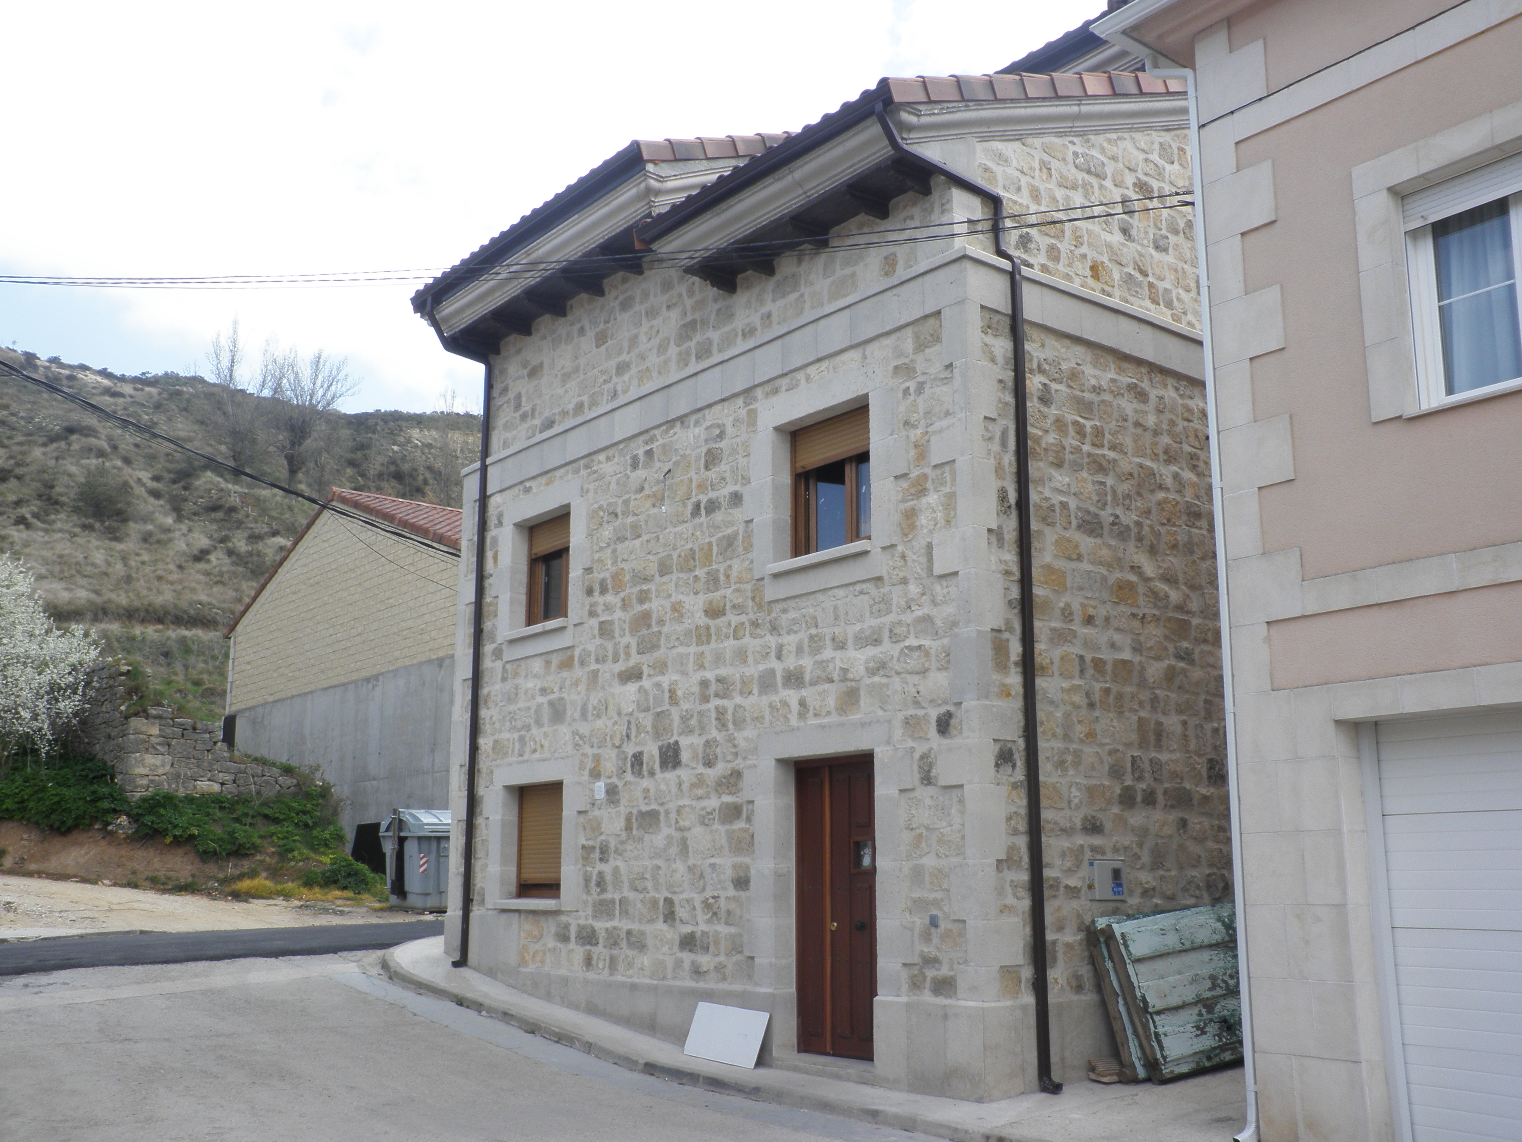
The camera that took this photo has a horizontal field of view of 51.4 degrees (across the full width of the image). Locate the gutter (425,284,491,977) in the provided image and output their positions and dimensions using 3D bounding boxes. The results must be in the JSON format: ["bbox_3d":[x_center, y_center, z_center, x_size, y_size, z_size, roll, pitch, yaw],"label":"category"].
[{"bbox_3d":[-3.321,0.536,16.865,0.790,7.238,0.109,9,-14,-37],"label":"gutter"}]

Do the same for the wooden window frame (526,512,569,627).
[{"bbox_3d":[-2.100,-0.018,16.383,0.099,1.145,1.187,9,-14,-37],"label":"wooden window frame"}]

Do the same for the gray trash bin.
[{"bbox_3d":[-5.083,4.591,25.200,1.600,1.600,1.350,9,-14,-37],"label":"gray trash bin"}]

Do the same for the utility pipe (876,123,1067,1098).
[{"bbox_3d":[1.448,0.096,11.006,1.481,6.893,0.267,9,-14,-37],"label":"utility pipe"}]

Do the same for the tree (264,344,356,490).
[{"bbox_3d":[-32.741,-11.187,115.000,6.600,11.000,6.600,0,-11,0],"label":"tree"}]

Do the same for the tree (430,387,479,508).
[{"bbox_3d":[-23.122,-9.420,120.000,4.200,9.900,4.200,0,-11,0],"label":"tree"}]

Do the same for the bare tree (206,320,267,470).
[{"bbox_3d":[-38.097,-12.742,115.000,4.500,11.300,4.500,0,-11,0],"label":"bare tree"}]

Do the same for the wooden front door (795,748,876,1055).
[{"bbox_3d":[0.667,2.572,12.217,0.089,2.281,1.201,9,-14,-37],"label":"wooden front door"}]

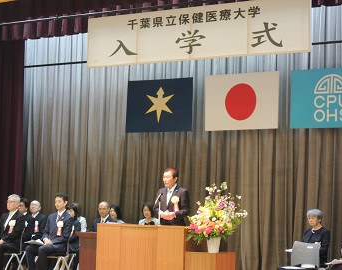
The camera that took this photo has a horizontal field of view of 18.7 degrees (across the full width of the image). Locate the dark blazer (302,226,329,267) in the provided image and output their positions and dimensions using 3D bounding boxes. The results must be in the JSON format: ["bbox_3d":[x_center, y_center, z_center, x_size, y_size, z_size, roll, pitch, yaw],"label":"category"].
[{"bbox_3d":[2.017,1.596,14.632,0.460,0.600,0.420,-2,-4,35],"label":"dark blazer"}]

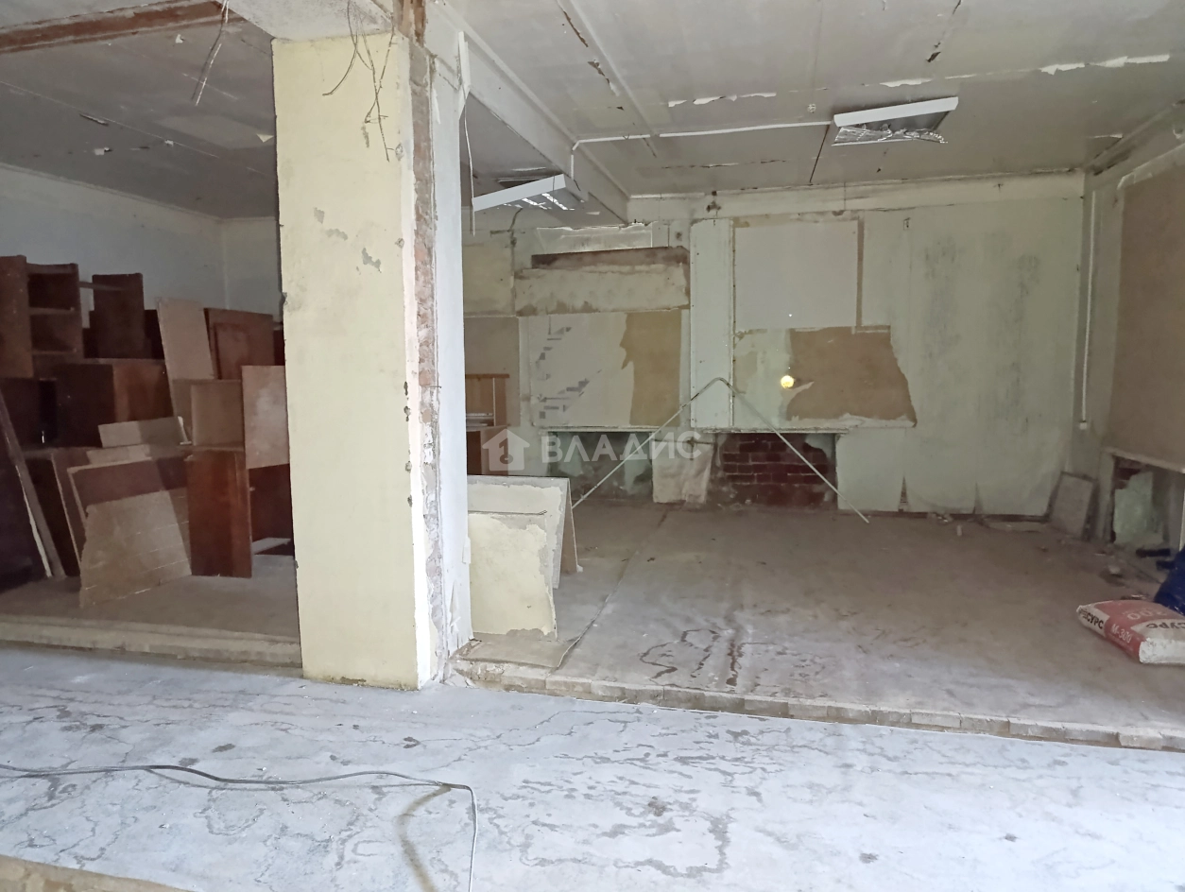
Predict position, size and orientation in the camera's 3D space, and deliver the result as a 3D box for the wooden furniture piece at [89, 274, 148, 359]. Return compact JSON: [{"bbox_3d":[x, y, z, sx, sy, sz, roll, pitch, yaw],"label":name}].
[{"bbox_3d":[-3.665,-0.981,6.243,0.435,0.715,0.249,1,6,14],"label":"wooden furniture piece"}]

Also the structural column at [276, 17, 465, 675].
[{"bbox_3d":[-1.011,-0.344,3.749,0.645,2.857,0.496,1,6,14],"label":"structural column"}]

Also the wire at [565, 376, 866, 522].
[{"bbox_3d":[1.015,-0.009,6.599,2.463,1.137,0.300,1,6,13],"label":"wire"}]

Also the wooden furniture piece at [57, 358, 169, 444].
[{"bbox_3d":[-3.417,-0.305,5.654,0.487,0.554,0.590,1,6,14],"label":"wooden furniture piece"}]

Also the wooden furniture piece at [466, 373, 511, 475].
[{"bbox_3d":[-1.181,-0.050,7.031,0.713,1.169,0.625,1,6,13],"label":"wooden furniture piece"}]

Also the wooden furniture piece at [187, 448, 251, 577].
[{"bbox_3d":[-2.429,0.429,5.319,0.425,0.859,0.280,1,6,14],"label":"wooden furniture piece"}]

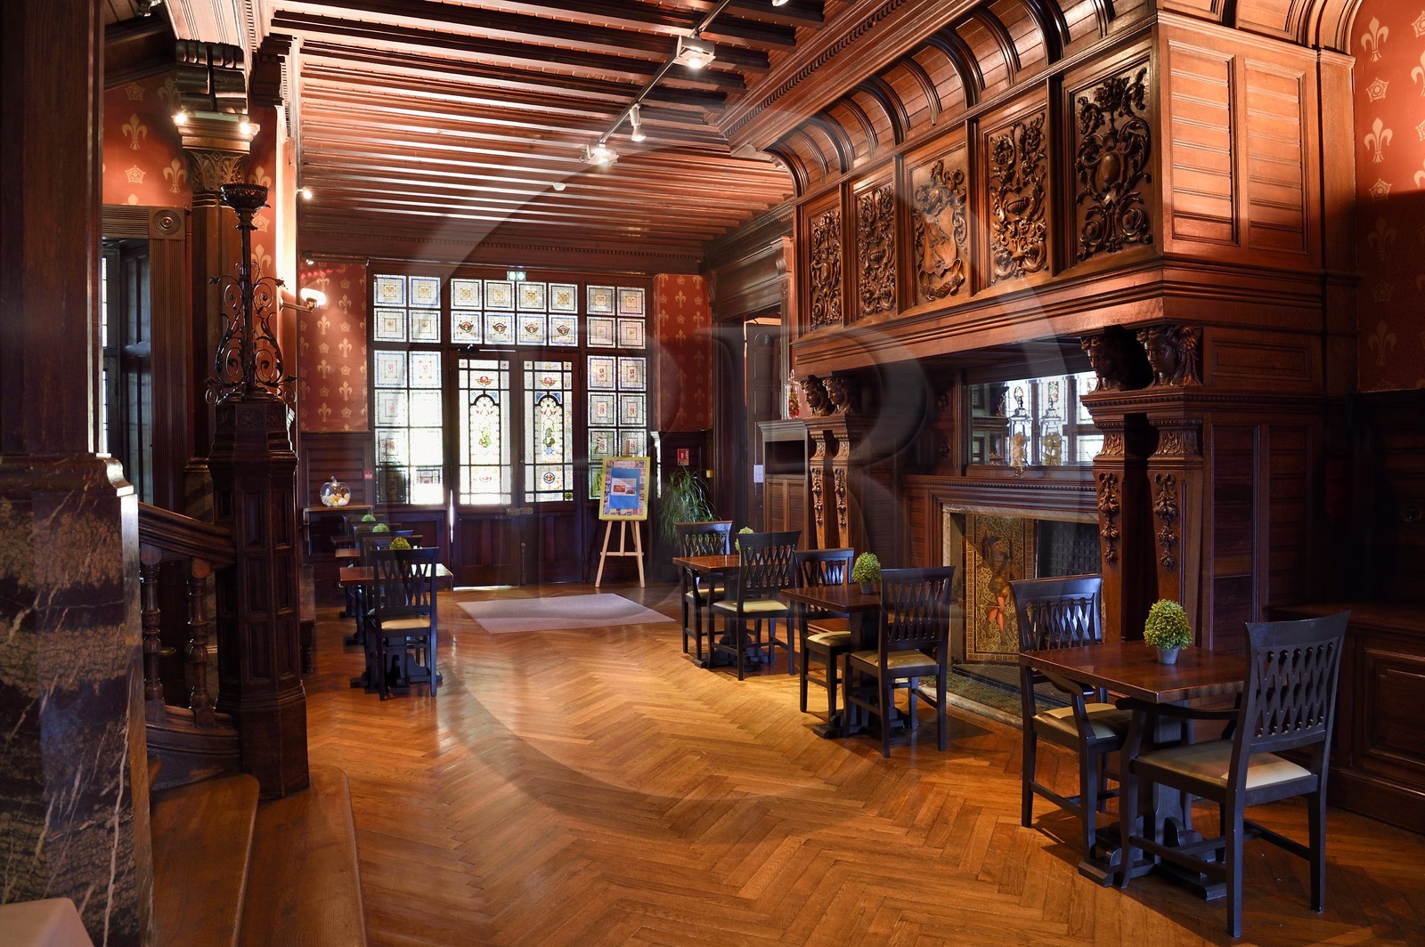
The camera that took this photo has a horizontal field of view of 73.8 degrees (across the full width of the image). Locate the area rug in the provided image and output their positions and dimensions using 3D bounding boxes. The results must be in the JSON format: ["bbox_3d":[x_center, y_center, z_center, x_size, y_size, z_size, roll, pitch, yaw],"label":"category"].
[{"bbox_3d":[-1.505,1.349,9.348,1.680,0.015,1.920,-1,1,-25],"label":"area rug"}]

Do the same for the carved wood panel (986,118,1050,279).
[{"bbox_3d":[1.573,-1.419,4.877,0.060,0.830,0.460,-1,1,-23],"label":"carved wood panel"}]

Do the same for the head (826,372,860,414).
[{"bbox_3d":[0.914,-0.570,6.693,0.270,0.280,0.200,-1,1,-23],"label":"head"}]

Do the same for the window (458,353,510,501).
[{"bbox_3d":[-2.666,-0.502,11.130,0.620,1.740,0.050,-1,1,-23],"label":"window"}]

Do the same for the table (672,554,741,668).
[{"bbox_3d":[0.169,1.022,7.042,0.700,0.760,0.700,-1,1,-23],"label":"table"}]

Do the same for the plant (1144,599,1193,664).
[{"bbox_3d":[1.697,0.584,3.535,0.178,0.235,0.178,-1,1,-23],"label":"plant"}]

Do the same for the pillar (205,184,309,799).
[{"bbox_3d":[-1.952,0.056,4.067,0.370,2.600,0.370,-1,1,-23],"label":"pillar"}]

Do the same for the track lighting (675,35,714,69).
[{"bbox_3d":[-0.113,-2.745,6.185,0.210,0.170,0.210,-1,1,-23],"label":"track lighting"}]

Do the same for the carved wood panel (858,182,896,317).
[{"bbox_3d":[1.050,-1.391,6.024,0.060,0.800,0.490,-1,1,-22],"label":"carved wood panel"}]

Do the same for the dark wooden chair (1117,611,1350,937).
[{"bbox_3d":[1.767,0.958,3.259,0.550,1.015,0.550,-1,1,-23],"label":"dark wooden chair"}]

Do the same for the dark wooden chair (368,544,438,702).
[{"bbox_3d":[-2.017,0.949,6.207,0.470,0.945,0.530,-1,1,-22],"label":"dark wooden chair"}]

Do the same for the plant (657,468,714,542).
[{"bbox_3d":[-0.302,0.621,11.347,0.750,1.370,0.720,-1,1,-22],"label":"plant"}]

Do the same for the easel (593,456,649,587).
[{"bbox_3d":[-1.035,0.516,11.253,0.570,1.600,0.580,0,1,10],"label":"easel"}]

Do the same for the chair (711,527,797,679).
[{"bbox_3d":[0.297,0.901,6.689,0.540,0.980,0.560,-1,1,-22],"label":"chair"}]

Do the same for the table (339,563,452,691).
[{"bbox_3d":[-2.194,1.057,6.579,0.700,0.760,0.710,-1,1,-18],"label":"table"}]

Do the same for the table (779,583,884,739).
[{"bbox_3d":[0.857,1.046,5.273,0.700,0.760,0.700,-1,1,-23],"label":"table"}]

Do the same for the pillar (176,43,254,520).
[{"bbox_3d":[-2.929,-0.494,5.728,0.460,3.970,0.500,-1,1,-23],"label":"pillar"}]

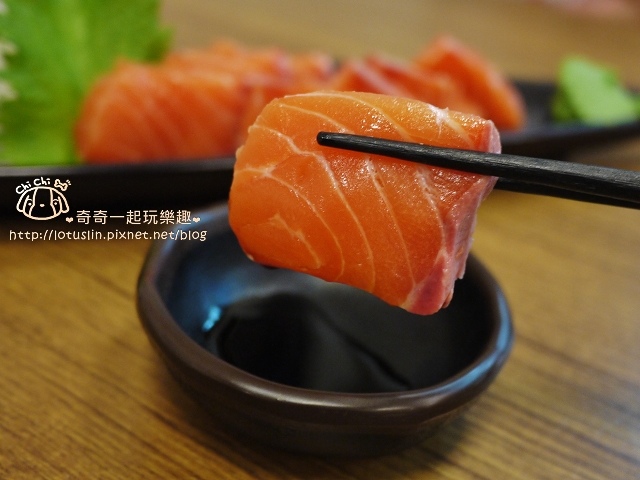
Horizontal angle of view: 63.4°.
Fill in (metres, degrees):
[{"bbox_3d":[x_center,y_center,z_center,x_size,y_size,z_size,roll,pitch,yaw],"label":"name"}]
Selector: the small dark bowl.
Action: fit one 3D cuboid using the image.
[{"bbox_3d":[0.001,0.021,0.150,0.100,0.032,0.100,6,31,-4],"label":"small dark bowl"}]

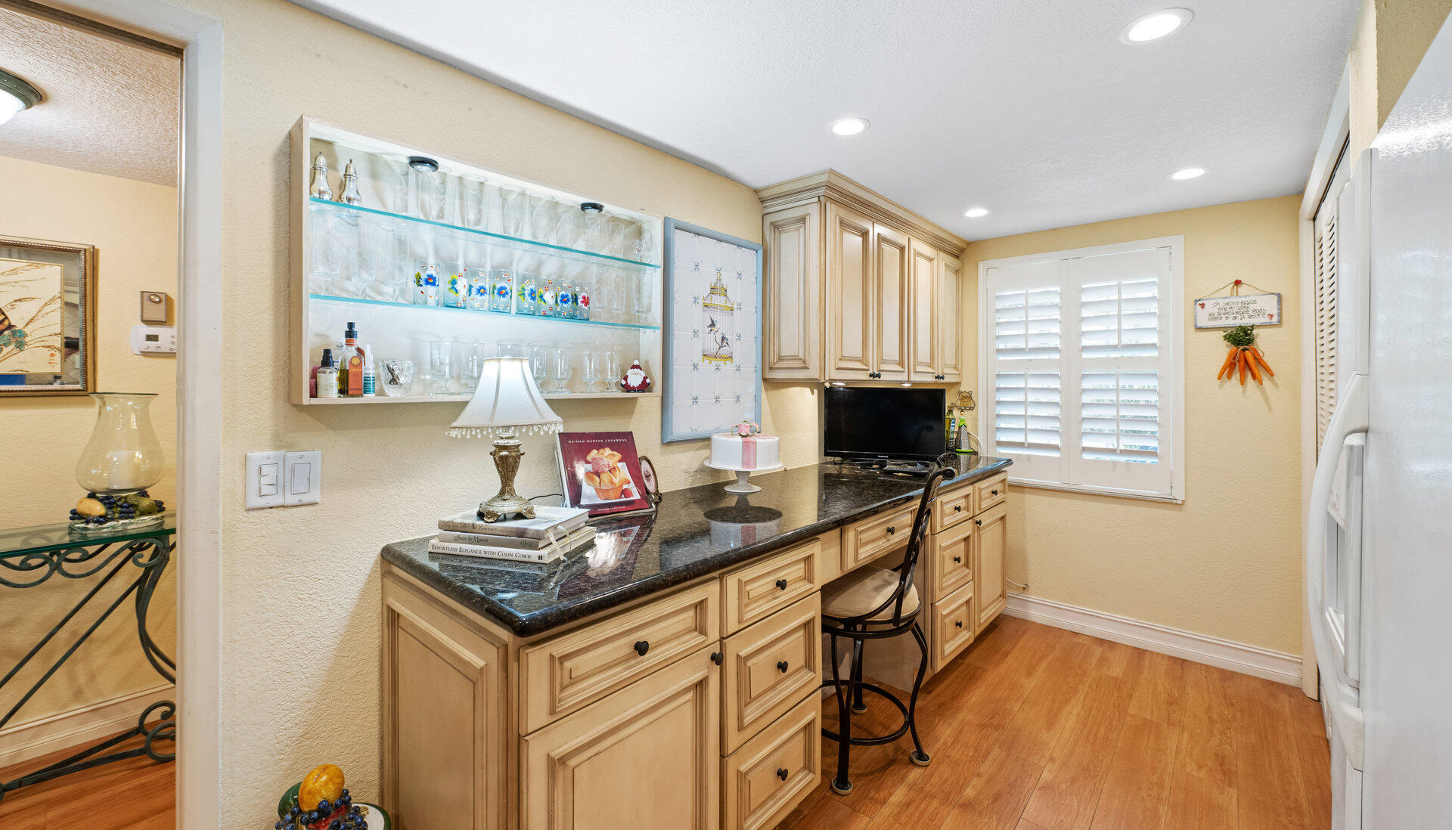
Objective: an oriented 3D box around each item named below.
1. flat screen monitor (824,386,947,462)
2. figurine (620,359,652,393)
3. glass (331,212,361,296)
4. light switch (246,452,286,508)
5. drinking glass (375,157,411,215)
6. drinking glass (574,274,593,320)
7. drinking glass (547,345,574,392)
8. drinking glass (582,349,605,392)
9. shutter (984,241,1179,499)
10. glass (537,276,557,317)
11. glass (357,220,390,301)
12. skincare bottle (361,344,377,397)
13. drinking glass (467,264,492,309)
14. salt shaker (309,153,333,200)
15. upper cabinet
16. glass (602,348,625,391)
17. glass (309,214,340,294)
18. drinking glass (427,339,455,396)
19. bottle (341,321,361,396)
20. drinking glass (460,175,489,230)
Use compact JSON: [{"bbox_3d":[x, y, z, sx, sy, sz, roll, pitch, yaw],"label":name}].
[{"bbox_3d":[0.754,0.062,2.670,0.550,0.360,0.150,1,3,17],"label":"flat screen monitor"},{"bbox_3d":[-0.304,-0.130,1.902,0.102,0.113,0.050,-1,2,-20],"label":"figurine"},{"bbox_3d":[-0.901,-0.364,1.345,0.061,0.189,0.061,2,3,43],"label":"glass"},{"bbox_3d":[-0.959,0.135,1.177,0.012,0.116,0.067,2,3,42],"label":"light switch"},{"bbox_3d":[-0.835,-0.562,1.418,0.076,0.147,0.076,2,3,43],"label":"drinking glass"},{"bbox_3d":[-0.443,-0.355,1.744,0.056,0.124,0.056,1,2,42],"label":"drinking glass"},{"bbox_3d":[-0.517,-0.133,1.763,0.072,0.149,0.072,2,3,43],"label":"drinking glass"},{"bbox_3d":[-0.401,-0.129,1.695,0.059,0.126,0.059,0,2,0],"label":"drinking glass"},{"bbox_3d":[1.765,-0.225,2.895,0.870,1.210,0.055,2,3,43],"label":"shutter"},{"bbox_3d":[-0.545,-0.353,1.716,0.055,0.125,0.055,2,3,43],"label":"glass"},{"bbox_3d":[-0.876,-0.382,1.402,0.066,0.183,0.066,2,3,42],"label":"glass"},{"bbox_3d":[-0.867,-0.101,1.371,0.034,0.130,0.034,-2,2,-31],"label":"skincare bottle"},{"bbox_3d":[-0.690,-0.358,1.587,0.063,0.112,0.063,2,3,42],"label":"drinking glass"},{"bbox_3d":[-0.938,-0.540,1.306,0.045,0.116,0.045,2,3,43],"label":"salt shaker"},{"bbox_3d":[0.747,-0.561,2.890,0.429,0.809,1.434,2,3,43],"label":"upper cabinet"},{"bbox_3d":[-0.371,-0.145,1.854,0.060,0.138,0.060,0,2,0],"label":"glass"},{"bbox_3d":[-0.896,-0.355,1.265,0.060,0.179,0.060,1,2,42],"label":"glass"},{"bbox_3d":[-0.768,-0.127,1.520,0.063,0.143,0.063,2,3,42],"label":"drinking glass"},{"bbox_3d":[-0.862,-0.128,1.300,0.034,0.171,0.034,1,2,34],"label":"bottle"},{"bbox_3d":[-0.634,-0.524,1.425,0.069,0.141,0.069,2,3,42],"label":"drinking glass"}]

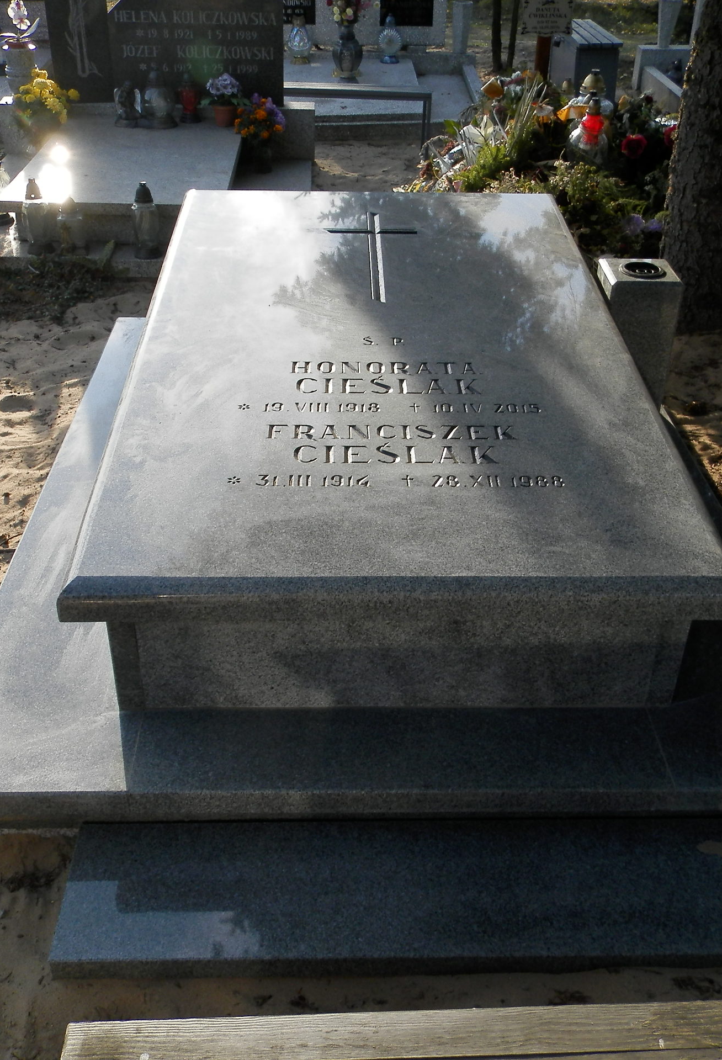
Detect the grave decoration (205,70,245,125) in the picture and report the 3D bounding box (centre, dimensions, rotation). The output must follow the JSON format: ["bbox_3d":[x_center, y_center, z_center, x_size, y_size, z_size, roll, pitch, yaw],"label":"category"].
[{"bbox_3d":[-0.682,-2.146,5.083,0.210,0.250,0.200,0,34,-2],"label":"grave decoration"}]

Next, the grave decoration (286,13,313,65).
[{"bbox_3d":[-0.424,-3.436,7.145,0.165,0.319,0.160,0,34,-2],"label":"grave decoration"}]

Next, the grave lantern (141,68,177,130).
[{"bbox_3d":[-0.936,-1.991,4.700,0.160,0.239,0.160,0,34,-2],"label":"grave lantern"}]

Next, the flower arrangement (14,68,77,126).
[{"bbox_3d":[-1.425,-1.938,4.599,0.267,0.267,0.251,0,34,-2],"label":"flower arrangement"}]

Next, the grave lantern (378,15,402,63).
[{"bbox_3d":[0.212,-3.472,7.220,0.155,0.315,0.140,0,34,-2],"label":"grave lantern"}]

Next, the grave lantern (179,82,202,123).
[{"bbox_3d":[-0.806,-2.007,4.782,0.110,0.178,0.110,0,34,-2],"label":"grave lantern"}]

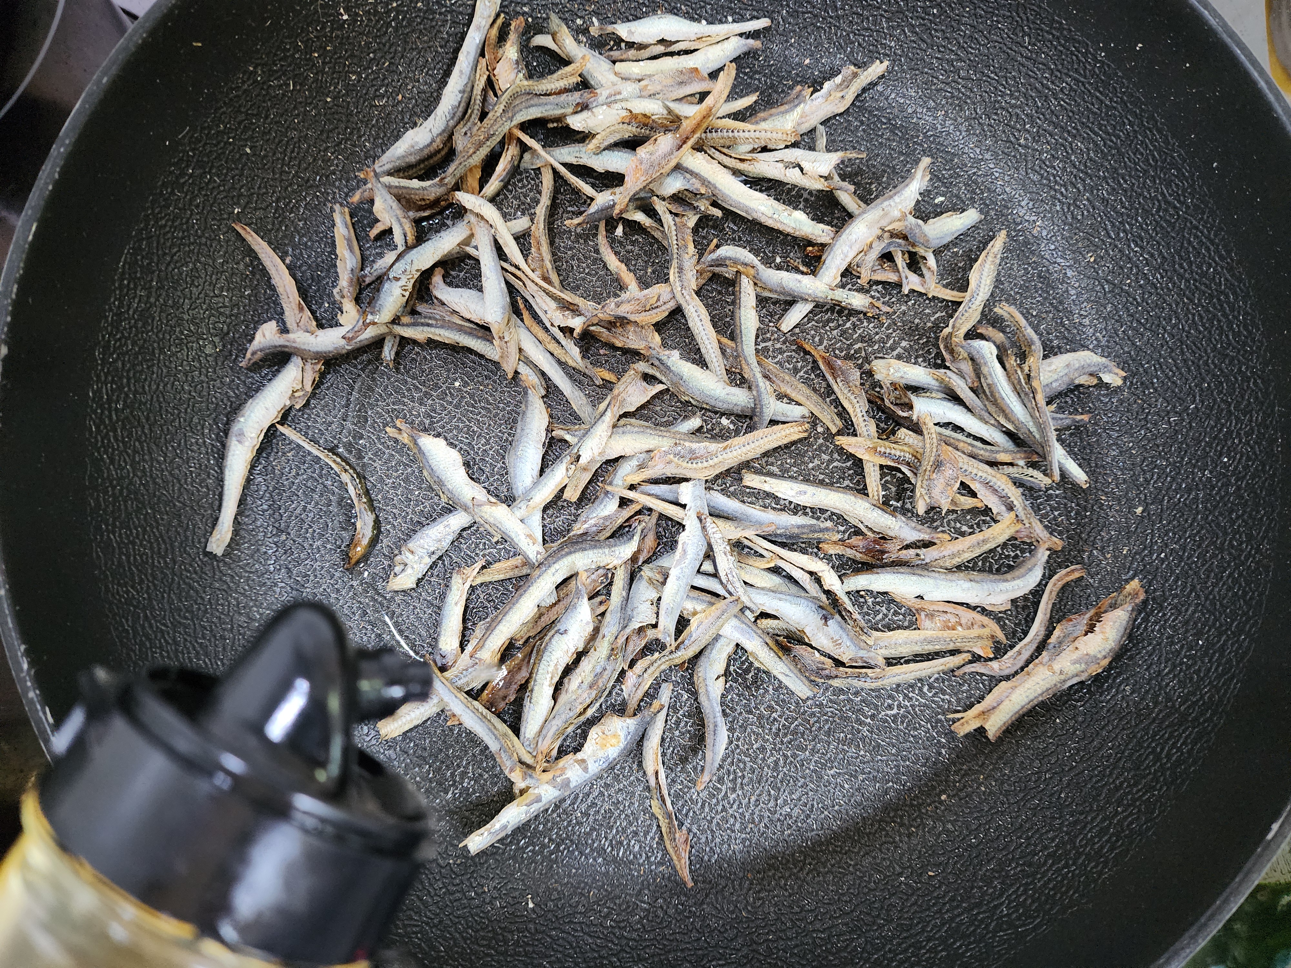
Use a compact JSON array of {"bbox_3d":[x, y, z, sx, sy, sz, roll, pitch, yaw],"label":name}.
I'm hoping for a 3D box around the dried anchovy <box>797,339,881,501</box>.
[{"bbox_3d":[0.051,-0.017,0.210,0.011,0.006,0.044,-23,83,-4],"label":"dried anchovy"}]

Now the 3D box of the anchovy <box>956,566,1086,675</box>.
[{"bbox_3d":[0.090,0.034,0.201,0.040,0.005,0.009,-41,84,-5],"label":"anchovy"}]

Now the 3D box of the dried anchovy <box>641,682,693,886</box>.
[{"bbox_3d":[0.004,0.069,0.197,0.009,0.006,0.045,-6,78,-1],"label":"dried anchovy"}]

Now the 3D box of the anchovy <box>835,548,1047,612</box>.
[{"bbox_3d":[0.072,0.025,0.203,0.050,0.006,0.013,-8,82,-2],"label":"anchovy"}]

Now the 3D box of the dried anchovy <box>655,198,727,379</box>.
[{"bbox_3d":[0.011,-0.048,0.209,0.008,0.007,0.049,-15,82,-3],"label":"dried anchovy"}]

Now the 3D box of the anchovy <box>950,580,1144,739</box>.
[{"bbox_3d":[0.094,0.041,0.196,0.055,0.008,0.014,-34,84,-2],"label":"anchovy"}]

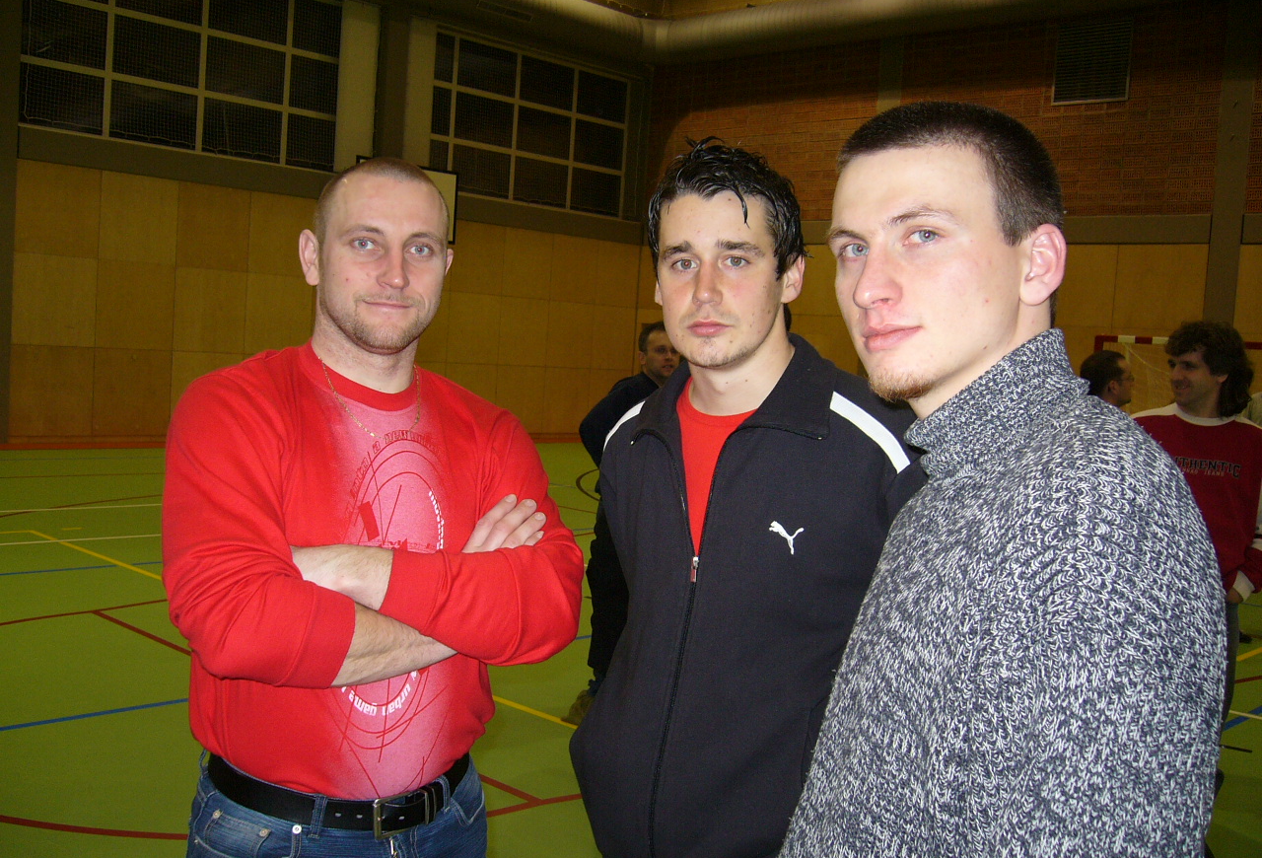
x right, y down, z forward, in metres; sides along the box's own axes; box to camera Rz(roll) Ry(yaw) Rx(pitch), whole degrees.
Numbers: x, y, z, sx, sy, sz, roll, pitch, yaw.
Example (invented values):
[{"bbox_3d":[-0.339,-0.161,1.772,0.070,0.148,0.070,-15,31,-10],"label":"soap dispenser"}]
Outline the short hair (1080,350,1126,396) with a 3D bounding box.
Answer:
[{"bbox_3d":[2.034,-0.236,5.500,0.200,0.190,0.165,3,4,-15],"label":"short hair"}]

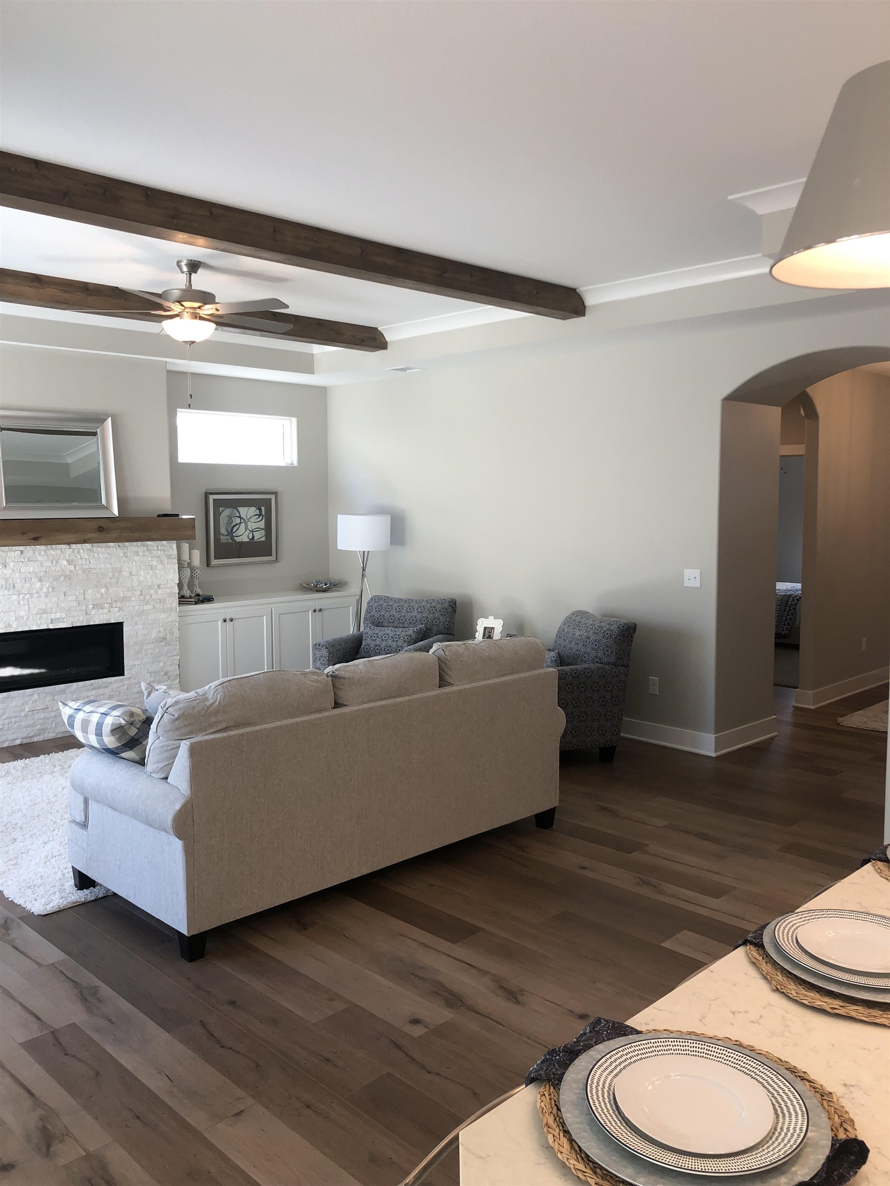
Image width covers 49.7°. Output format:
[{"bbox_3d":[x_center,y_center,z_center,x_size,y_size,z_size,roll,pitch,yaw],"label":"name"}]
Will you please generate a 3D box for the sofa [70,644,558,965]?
[{"bbox_3d":[-0.520,0.762,4.569,2.270,0.990,1.020,-6,8,-45],"label":"sofa"}]

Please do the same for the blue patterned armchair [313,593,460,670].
[{"bbox_3d":[-0.452,0.522,7.494,0.790,0.905,0.890,2,6,20],"label":"blue patterned armchair"}]

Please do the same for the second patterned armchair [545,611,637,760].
[{"bbox_3d":[0.709,0.620,6.422,0.880,0.905,0.780,-2,6,-17],"label":"second patterned armchair"}]

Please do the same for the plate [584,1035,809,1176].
[{"bbox_3d":[0.311,0.642,1.197,0.266,0.025,0.266,0,6,0],"label":"plate"}]

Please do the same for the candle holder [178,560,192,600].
[{"bbox_3d":[-2.129,-0.116,7.842,0.105,0.304,0.105,-6,8,-45],"label":"candle holder"}]

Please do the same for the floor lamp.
[{"bbox_3d":[-0.700,0.099,8.406,0.470,1.573,0.470,0,6,0],"label":"floor lamp"}]

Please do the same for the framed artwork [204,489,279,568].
[{"bbox_3d":[-1.759,-0.568,8.440,0.730,0.632,0.040,-6,8,-45],"label":"framed artwork"}]

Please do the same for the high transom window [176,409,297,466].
[{"bbox_3d":[-1.810,-1.343,8.403,1.210,0.438,0.100,-6,8,-45],"label":"high transom window"}]

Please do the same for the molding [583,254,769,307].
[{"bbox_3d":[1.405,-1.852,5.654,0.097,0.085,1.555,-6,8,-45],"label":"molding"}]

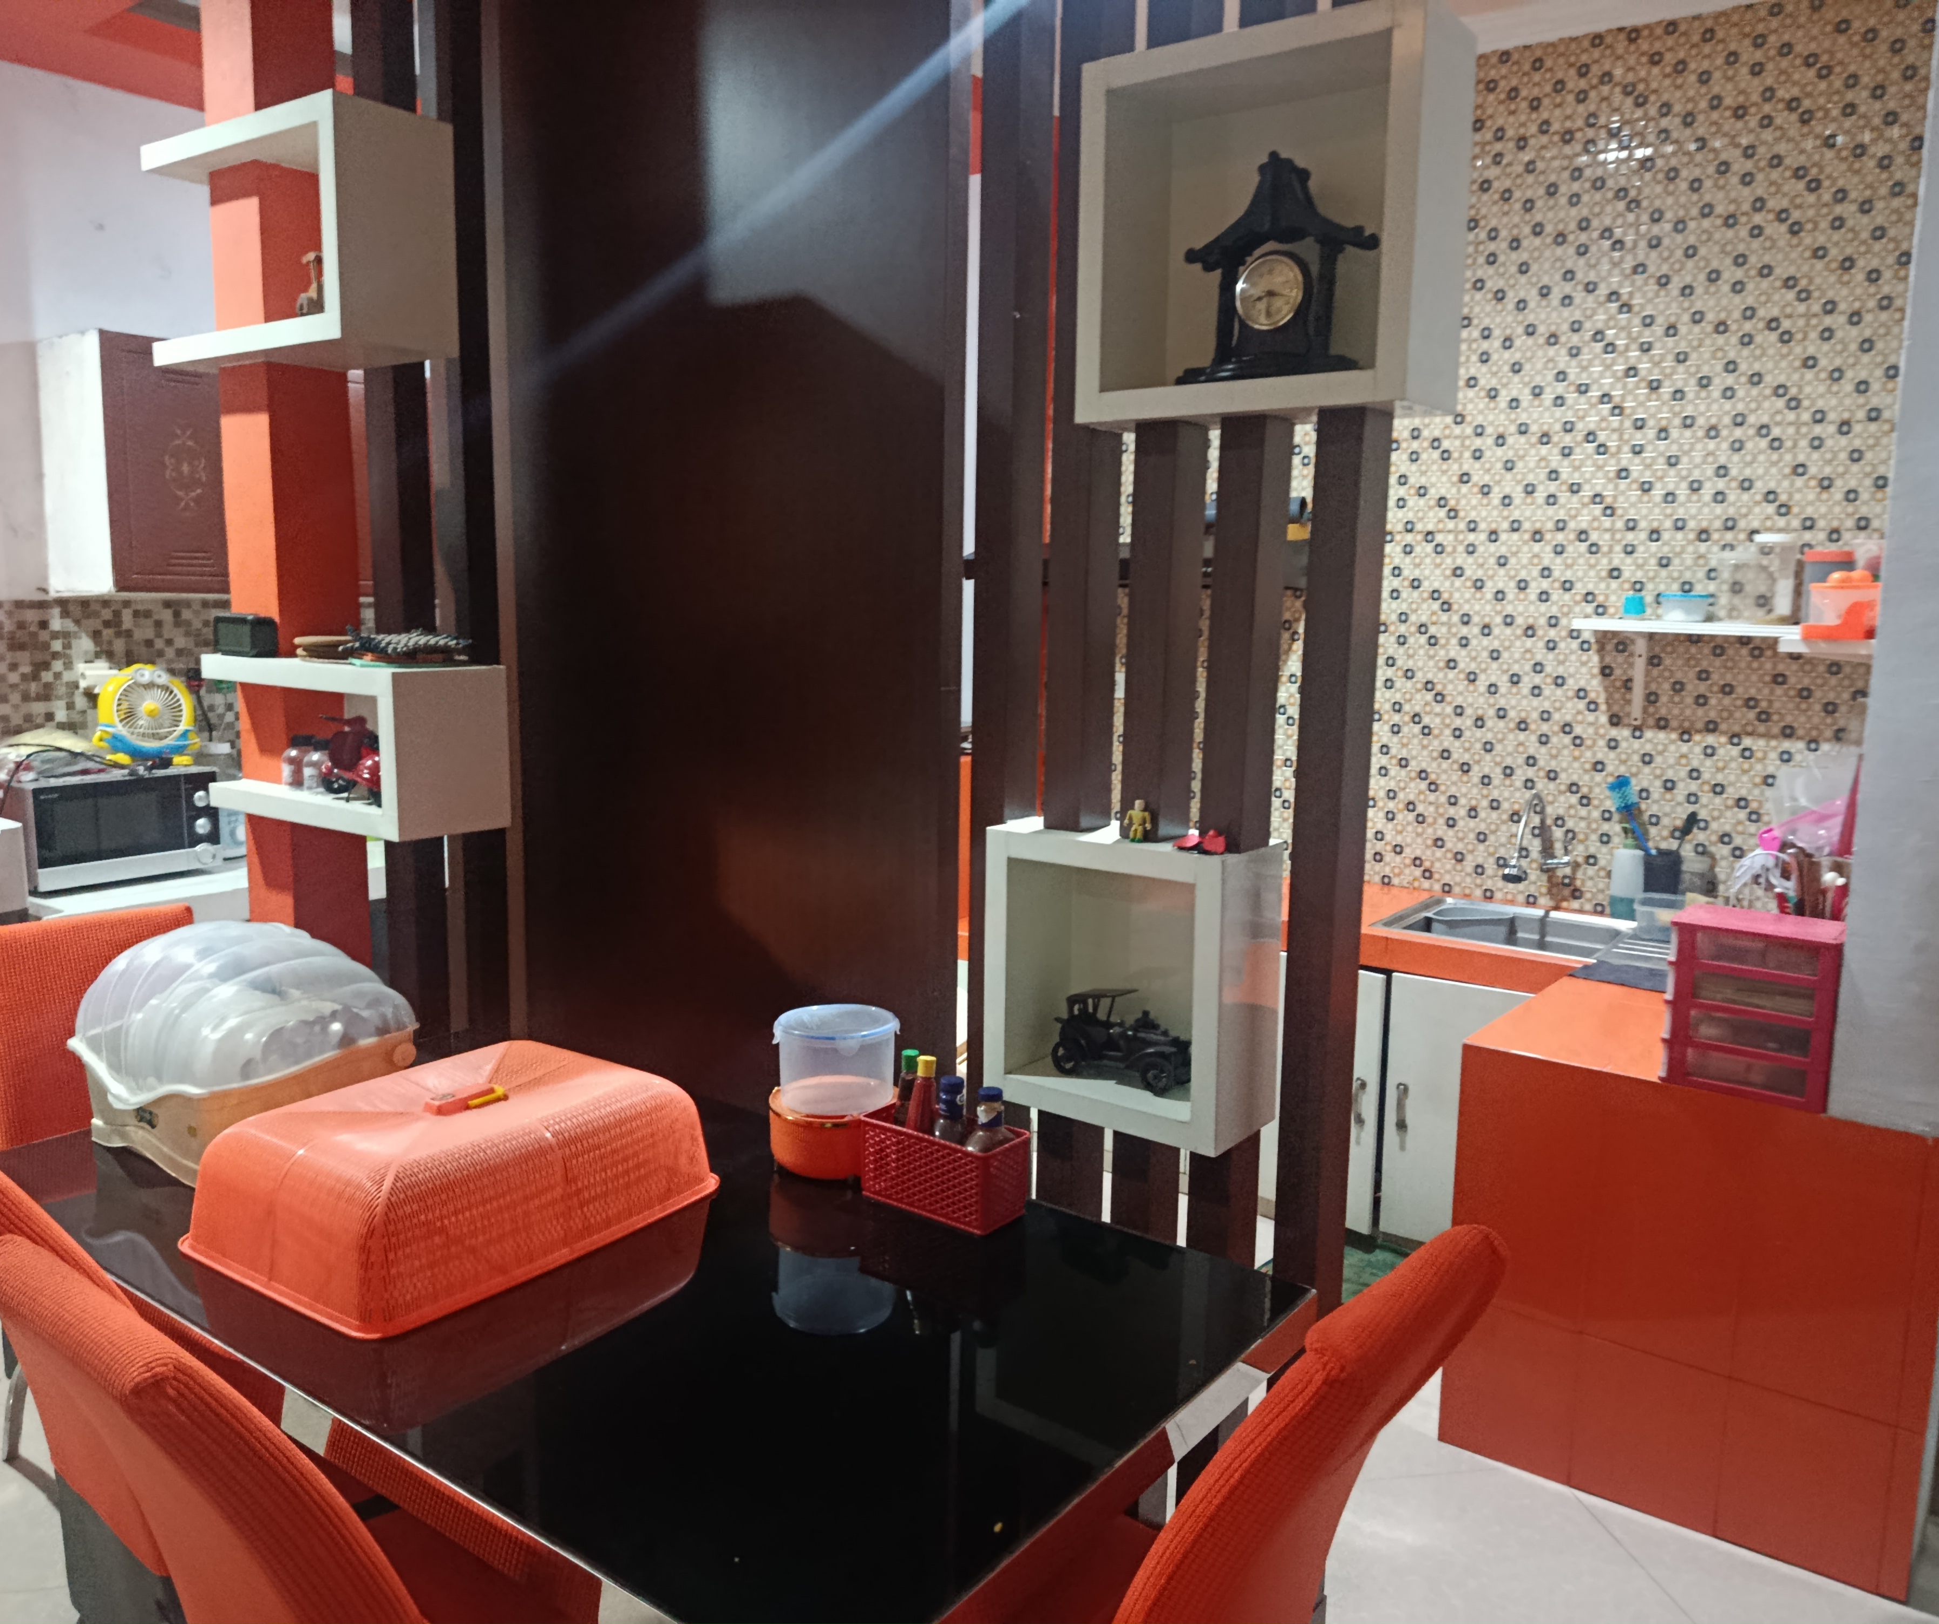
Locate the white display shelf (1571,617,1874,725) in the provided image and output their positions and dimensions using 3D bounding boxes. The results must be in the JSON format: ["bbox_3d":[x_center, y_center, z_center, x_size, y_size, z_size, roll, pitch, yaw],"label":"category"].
[{"bbox_3d":[1.876,-0.323,3.620,0.780,0.270,0.210,7,10,36],"label":"white display shelf"}]

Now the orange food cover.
[{"bbox_3d":[-0.705,0.478,2.112,0.425,0.182,0.615,6,10,33],"label":"orange food cover"}]

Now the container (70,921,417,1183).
[{"bbox_3d":[-1.159,0.343,2.421,0.390,0.344,0.420,6,10,32],"label":"container"}]

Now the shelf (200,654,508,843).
[{"bbox_3d":[-1.358,-0.160,3.310,0.755,0.347,0.266,7,10,36],"label":"shelf"}]

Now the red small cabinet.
[{"bbox_3d":[1.367,0.334,2.600,0.258,0.287,0.195,7,10,36],"label":"red small cabinet"}]

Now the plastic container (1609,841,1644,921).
[{"bbox_3d":[1.726,0.185,3.936,0.080,0.215,0.076,7,10,36],"label":"plastic container"}]

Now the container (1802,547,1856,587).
[{"bbox_3d":[2.005,-0.519,3.496,0.120,0.170,0.120,7,10,36],"label":"container"}]

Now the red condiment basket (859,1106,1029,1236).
[{"bbox_3d":[-0.040,0.516,2.194,0.237,0.118,0.104,7,10,36],"label":"red condiment basket"}]

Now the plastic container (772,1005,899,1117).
[{"bbox_3d":[-0.205,0.376,2.296,0.188,0.130,0.188,1,8,0],"label":"plastic container"}]

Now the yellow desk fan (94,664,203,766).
[{"bbox_3d":[-2.346,-0.278,4.282,0.255,0.285,0.140,-5,10,-34],"label":"yellow desk fan"}]

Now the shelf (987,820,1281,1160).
[{"bbox_3d":[0.262,0.260,2.433,0.425,0.455,0.218,7,10,36],"label":"shelf"}]

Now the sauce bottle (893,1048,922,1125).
[{"bbox_3d":[-0.088,0.459,2.245,0.052,0.205,0.052,1,8,0],"label":"sauce bottle"}]

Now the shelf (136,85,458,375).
[{"bbox_3d":[-1.206,-1.007,2.692,0.628,0.388,0.221,7,10,36],"label":"shelf"}]

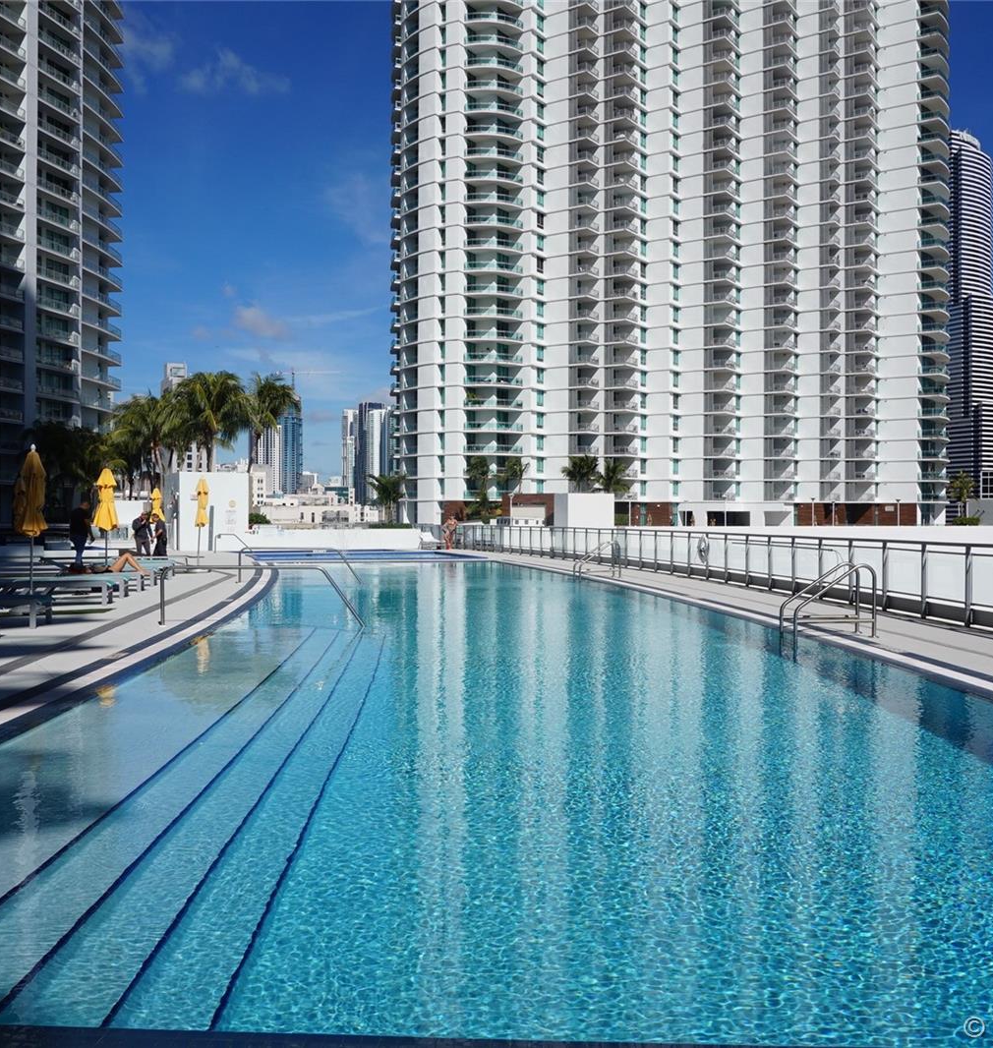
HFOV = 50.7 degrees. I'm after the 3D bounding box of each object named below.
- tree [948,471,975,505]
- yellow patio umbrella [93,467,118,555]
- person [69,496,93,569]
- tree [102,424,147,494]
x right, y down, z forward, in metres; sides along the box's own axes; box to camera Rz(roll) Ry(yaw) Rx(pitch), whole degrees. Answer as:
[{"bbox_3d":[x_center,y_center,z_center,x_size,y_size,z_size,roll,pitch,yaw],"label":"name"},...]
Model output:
[{"bbox_3d":[62.000,-3.900,140.000,3.700,6.300,3.700,0,0,0],"label":"tree"},{"bbox_3d":[-8.040,0.085,21.600,0.490,2.510,0.490,0,0,0],"label":"yellow patio umbrella"},{"bbox_3d":[-9.900,0.365,25.000,0.500,1.800,0.500,0,0,-3],"label":"person"},{"bbox_3d":[-21.000,-2.500,60.000,3.400,6.300,3.400,0,0,0],"label":"tree"}]

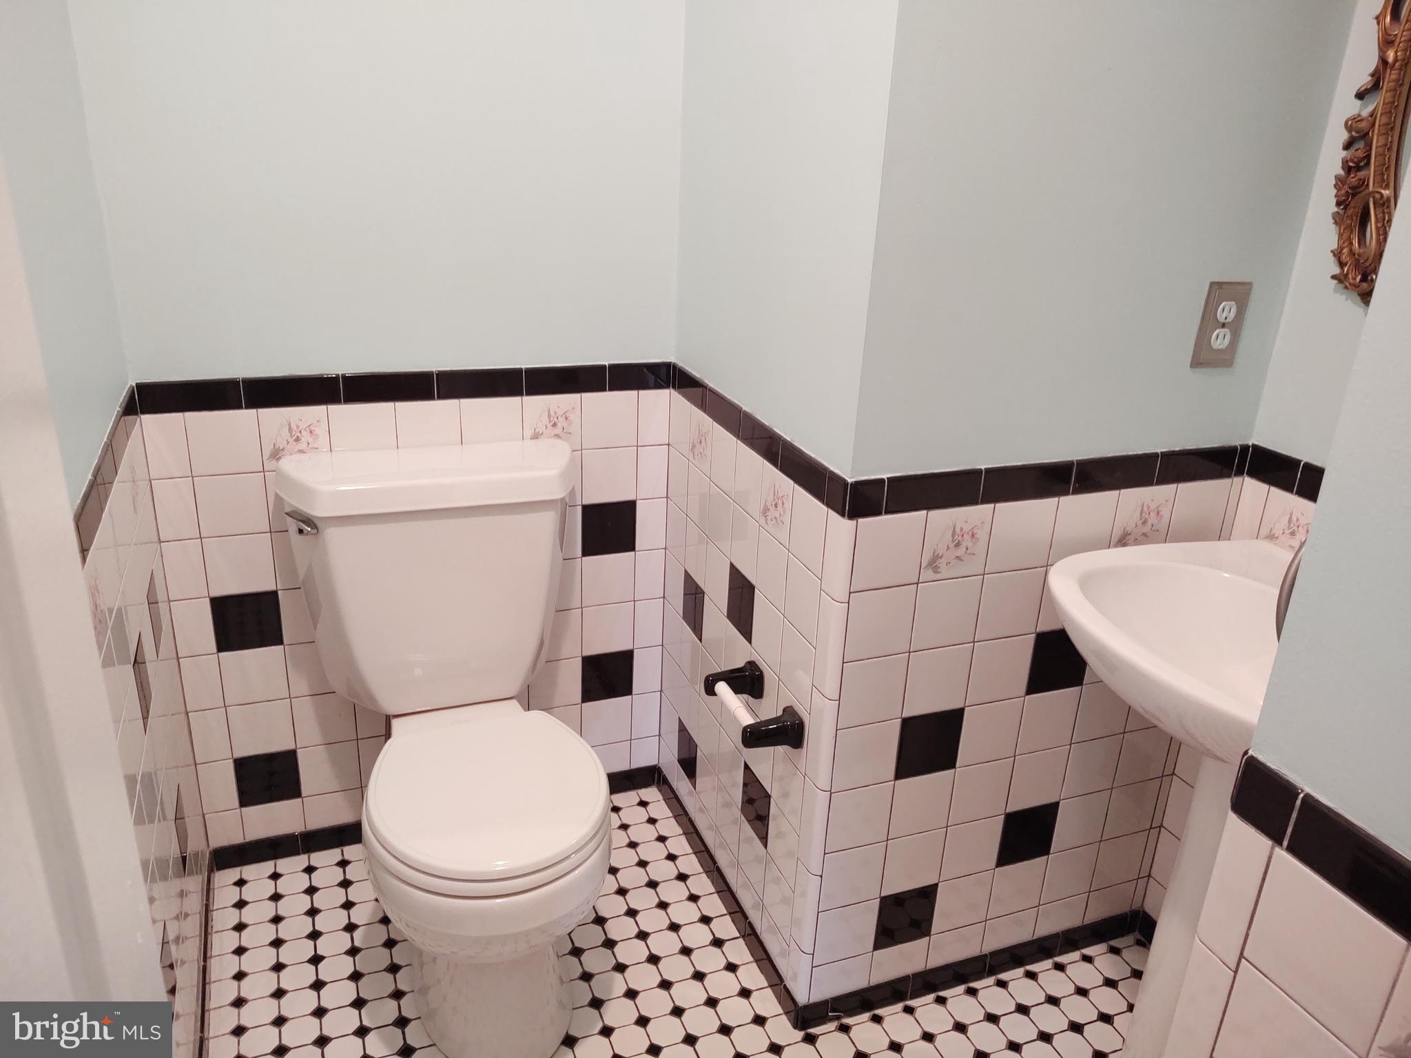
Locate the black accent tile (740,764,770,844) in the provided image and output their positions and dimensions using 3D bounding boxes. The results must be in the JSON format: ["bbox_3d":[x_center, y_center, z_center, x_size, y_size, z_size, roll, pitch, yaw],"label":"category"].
[{"bbox_3d":[0.090,0.470,1.881,0.010,0.108,0.108,-6,24,-20],"label":"black accent tile"}]

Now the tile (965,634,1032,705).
[{"bbox_3d":[0.445,0.212,1.666,0.108,0.108,0.009,-6,23,-21],"label":"tile"}]

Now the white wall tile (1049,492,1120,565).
[{"bbox_3d":[0.556,-0.002,1.626,0.108,0.108,0.009,-6,23,-20],"label":"white wall tile"}]

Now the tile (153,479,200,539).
[{"bbox_3d":[-0.881,-0.032,1.837,0.061,0.108,0.009,-6,23,-20],"label":"tile"}]

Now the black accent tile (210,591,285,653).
[{"bbox_3d":[-0.806,0.162,1.942,0.108,0.108,0.009,-6,23,-20],"label":"black accent tile"}]

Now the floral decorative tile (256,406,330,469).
[{"bbox_3d":[-0.690,-0.153,1.856,0.108,0.108,0.010,-6,23,-20],"label":"floral decorative tile"}]

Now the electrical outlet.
[{"bbox_3d":[0.737,-0.292,1.576,0.080,0.124,0.009,-6,24,-21],"label":"electrical outlet"}]

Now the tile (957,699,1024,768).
[{"bbox_3d":[0.440,0.313,1.708,0.108,0.108,0.009,-6,24,-21],"label":"tile"}]

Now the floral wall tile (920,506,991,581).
[{"bbox_3d":[0.352,0.019,1.545,0.108,0.108,0.010,-6,24,-21],"label":"floral wall tile"}]

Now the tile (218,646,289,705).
[{"bbox_3d":[-0.809,0.264,1.978,0.108,0.108,0.009,-6,23,-20],"label":"tile"}]

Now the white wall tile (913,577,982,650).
[{"bbox_3d":[0.347,0.121,1.586,0.108,0.108,0.010,-6,24,-21],"label":"white wall tile"}]

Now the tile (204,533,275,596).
[{"bbox_3d":[-0.800,0.061,1.897,0.108,0.108,0.009,-6,23,-20],"label":"tile"}]

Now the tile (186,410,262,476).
[{"bbox_3d":[-0.791,-0.142,1.815,0.108,0.108,0.009,-6,23,-20],"label":"tile"}]

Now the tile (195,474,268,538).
[{"bbox_3d":[-0.800,-0.040,1.866,0.108,0.108,0.009,-6,23,-20],"label":"tile"}]

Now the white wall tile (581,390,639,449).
[{"bbox_3d":[-0.179,-0.207,2.044,0.108,0.108,0.009,-6,23,-20],"label":"white wall tile"}]

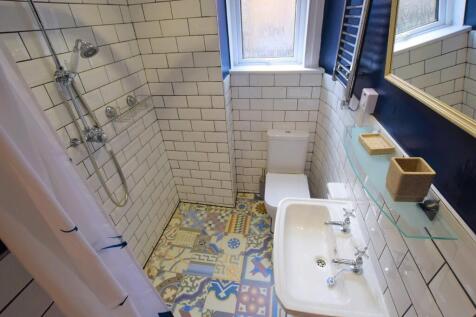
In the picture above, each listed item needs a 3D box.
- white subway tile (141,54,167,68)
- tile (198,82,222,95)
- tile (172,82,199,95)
[{"bbox_3d":[-0.615,-0.724,1.480,0.200,0.100,0.010,2,34,7],"label":"white subway tile"},{"bbox_3d":[-0.212,-0.543,1.549,0.200,0.100,0.010,2,34,7],"label":"tile"},{"bbox_3d":[-0.423,-0.560,1.601,0.200,0.100,0.010,3,34,10],"label":"tile"}]

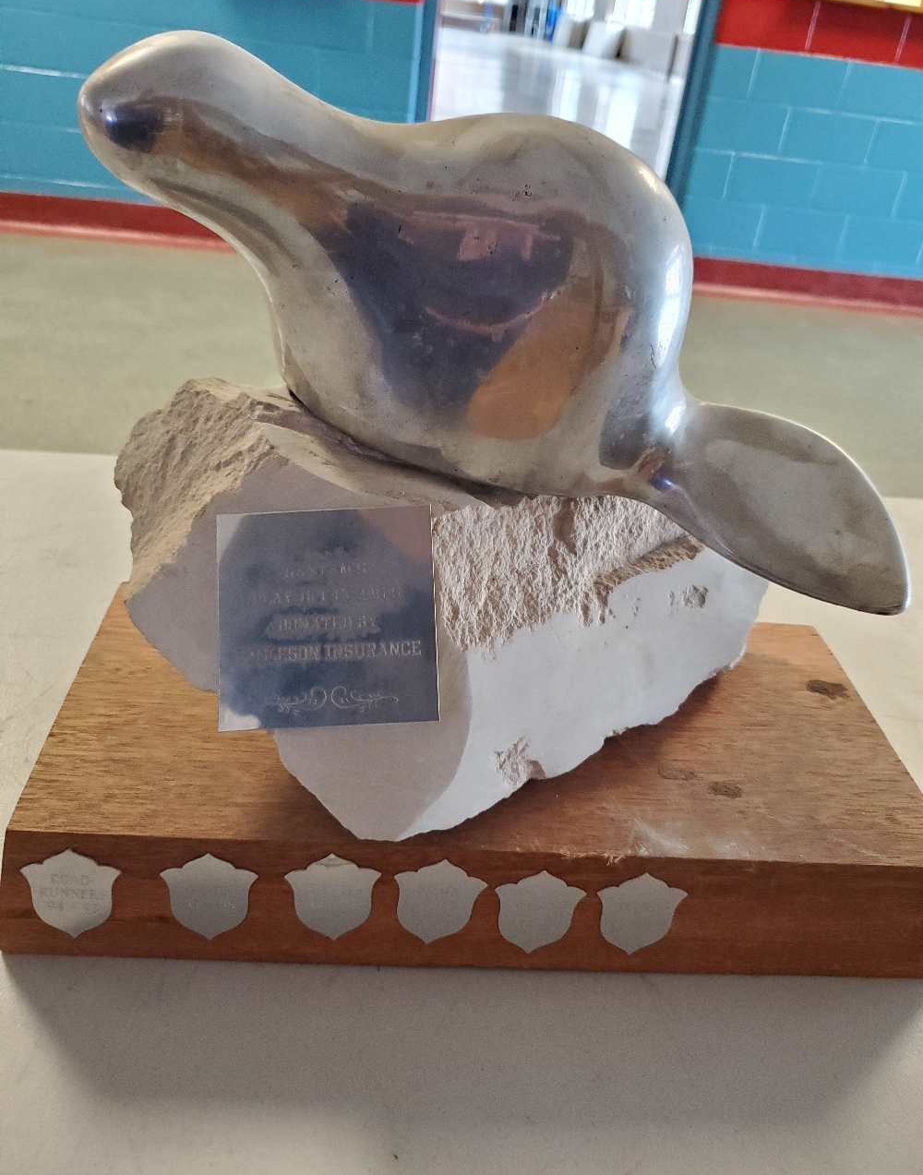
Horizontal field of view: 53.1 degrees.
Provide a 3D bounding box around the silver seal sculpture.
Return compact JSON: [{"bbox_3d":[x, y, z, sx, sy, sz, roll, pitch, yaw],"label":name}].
[{"bbox_3d":[0.028,-0.085,0.327,0.302,0.169,0.110,4,33,-6],"label":"silver seal sculpture"}]

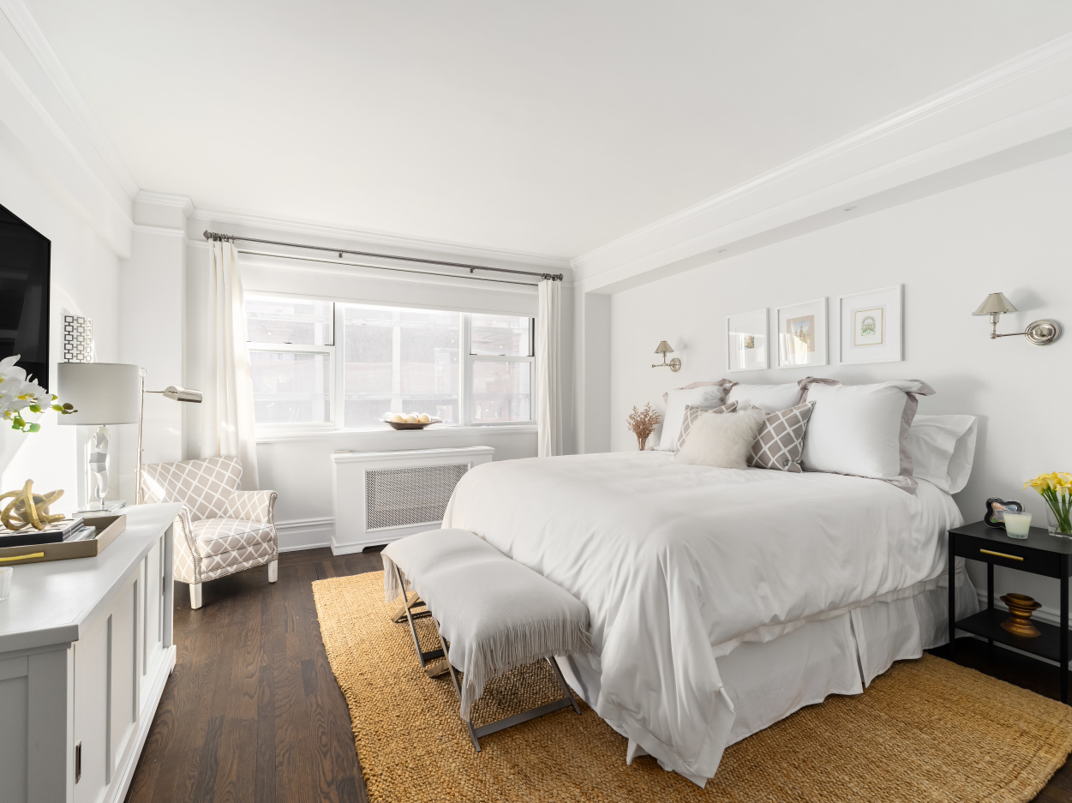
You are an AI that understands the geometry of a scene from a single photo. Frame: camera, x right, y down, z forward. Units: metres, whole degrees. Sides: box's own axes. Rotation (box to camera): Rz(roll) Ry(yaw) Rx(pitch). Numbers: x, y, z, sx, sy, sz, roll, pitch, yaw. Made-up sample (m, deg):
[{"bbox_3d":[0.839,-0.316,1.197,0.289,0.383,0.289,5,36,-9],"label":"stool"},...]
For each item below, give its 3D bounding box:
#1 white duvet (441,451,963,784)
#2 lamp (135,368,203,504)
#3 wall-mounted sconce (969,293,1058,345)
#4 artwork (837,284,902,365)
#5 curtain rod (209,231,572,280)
[{"bbox_3d":[0.754,0.800,2.958,1.950,0.838,2.188,0,0,-28],"label":"white duvet"},{"bbox_3d":[-2.163,0.519,2.929,0.240,1.420,0.490,0,0,21],"label":"lamp"},{"bbox_3d":[2.322,-0.403,2.460,0.210,0.268,0.280,0,0,-28],"label":"wall-mounted sconce"},{"bbox_3d":[1.953,-0.436,2.936,0.034,0.420,0.345,-1,0,-28],"label":"artwork"},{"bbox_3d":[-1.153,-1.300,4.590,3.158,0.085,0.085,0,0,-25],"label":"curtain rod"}]

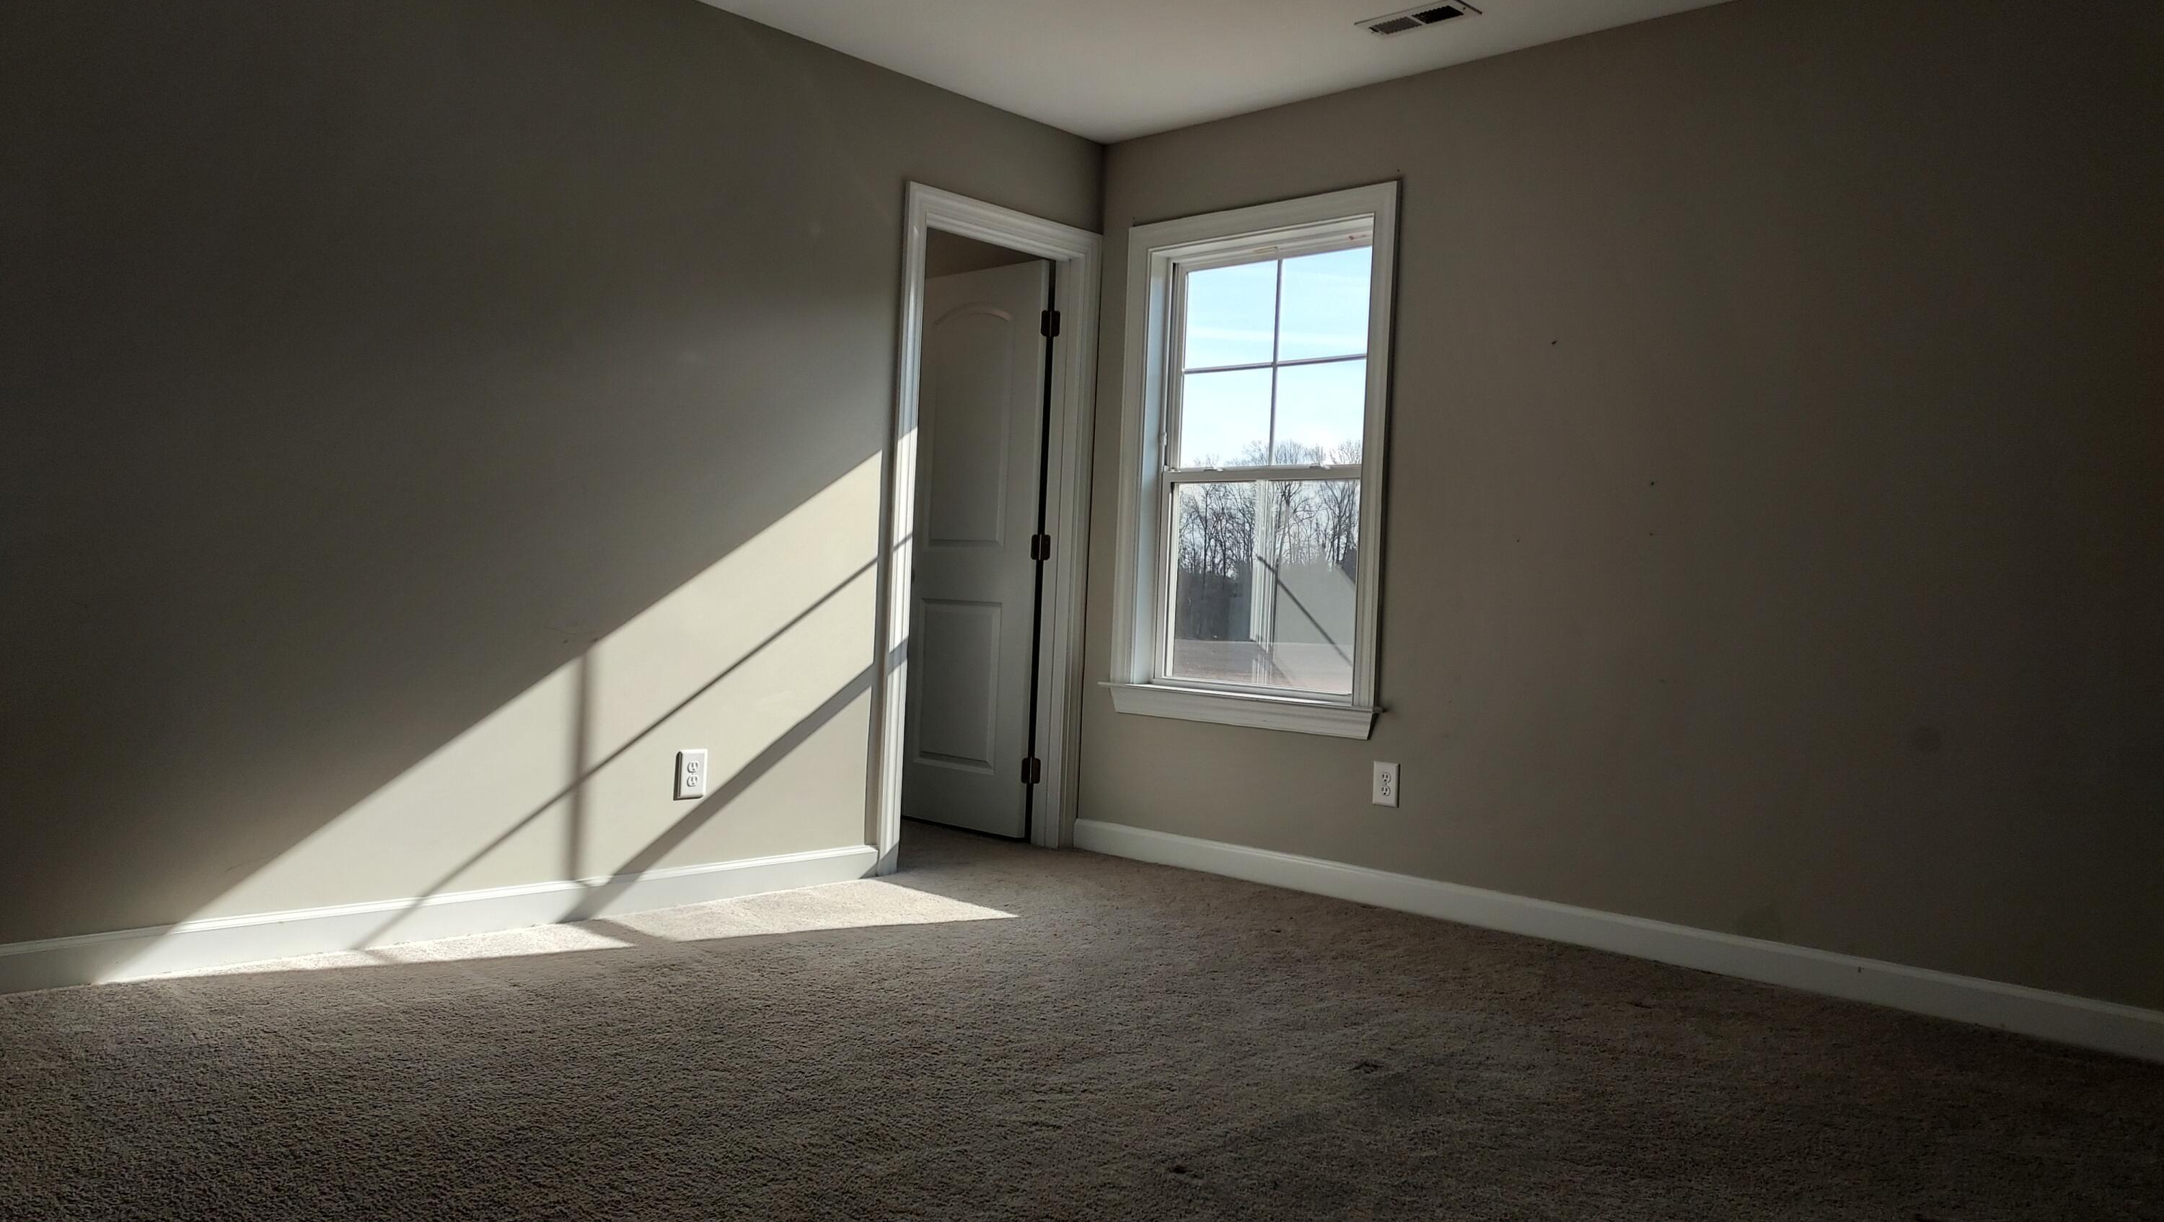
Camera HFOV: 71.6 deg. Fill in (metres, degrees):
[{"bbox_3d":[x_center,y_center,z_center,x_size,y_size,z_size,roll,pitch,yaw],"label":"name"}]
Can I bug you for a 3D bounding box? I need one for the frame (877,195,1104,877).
[{"bbox_3d":[-0.311,-0.245,4.920,0.140,2.122,0.872,3,1,43],"label":"frame"}]

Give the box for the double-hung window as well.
[{"bbox_3d":[0.523,-0.453,4.766,1.103,1.637,0.125,3,1,43],"label":"double-hung window"}]

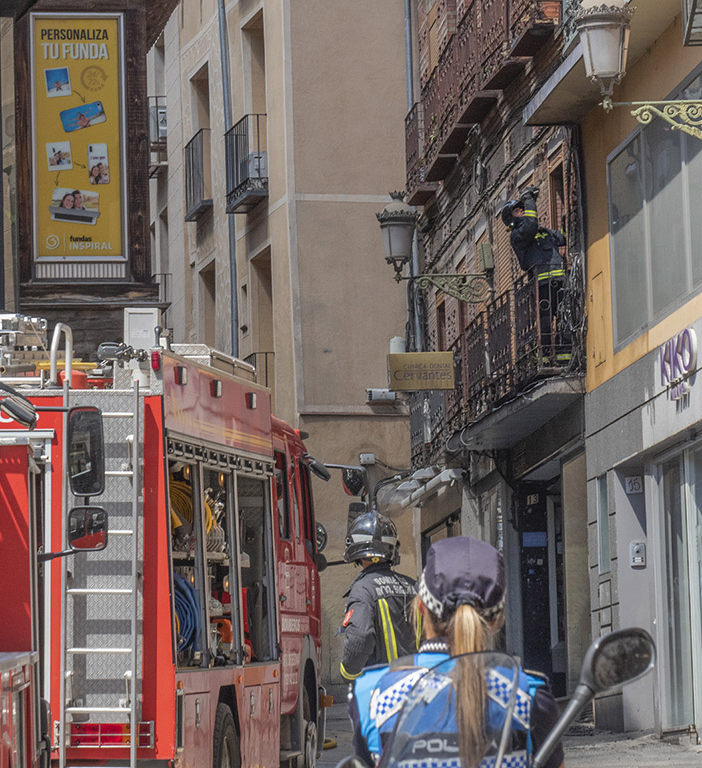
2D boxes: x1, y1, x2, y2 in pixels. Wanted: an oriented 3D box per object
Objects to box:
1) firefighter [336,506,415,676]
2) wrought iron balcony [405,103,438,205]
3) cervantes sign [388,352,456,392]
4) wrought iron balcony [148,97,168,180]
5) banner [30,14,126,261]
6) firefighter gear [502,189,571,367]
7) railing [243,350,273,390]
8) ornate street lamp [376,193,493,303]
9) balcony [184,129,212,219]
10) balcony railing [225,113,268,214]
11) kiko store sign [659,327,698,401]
[{"bbox_3d":[0.191,1.518,19.500,0.560,1.830,0.430,2,-7,-30],"label":"firefighter"},{"bbox_3d":[0.907,-2.866,51.670,0.290,1.060,1.280,-1,-6,-5],"label":"wrought iron balcony"},{"bbox_3d":[0.781,-0.133,45.900,0.720,0.400,0.130,-1,-6,-5],"label":"cervantes sign"},{"bbox_3d":[-3.062,-3.835,64.578,0.290,1.100,1.000,0,-7,-12],"label":"wrought iron balcony"},{"bbox_3d":[-2.397,-2.173,36.500,0.830,2.160,0.070,0,-7,-10],"label":"banner"},{"bbox_3d":[1.889,-1.057,41.500,0.500,1.750,0.570,-8,-9,44],"label":"firefighter gear"},{"bbox_3d":[-1.269,0.211,55.016,0.280,1.070,1.570,0,-6,-13],"label":"railing"},{"bbox_3d":[0.933,-1.517,46.026,1.270,1.190,0.460,-1,-6,-5],"label":"ornate street lamp"},{"bbox_3d":[-2.204,-3.030,60.050,0.170,1.100,1.380,0,-7,-12],"label":"balcony"},{"bbox_3d":[-1.378,-2.943,55.447,0.280,1.070,1.570,0,-6,-13],"label":"balcony railing"},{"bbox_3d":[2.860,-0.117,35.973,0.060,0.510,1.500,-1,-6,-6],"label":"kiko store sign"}]

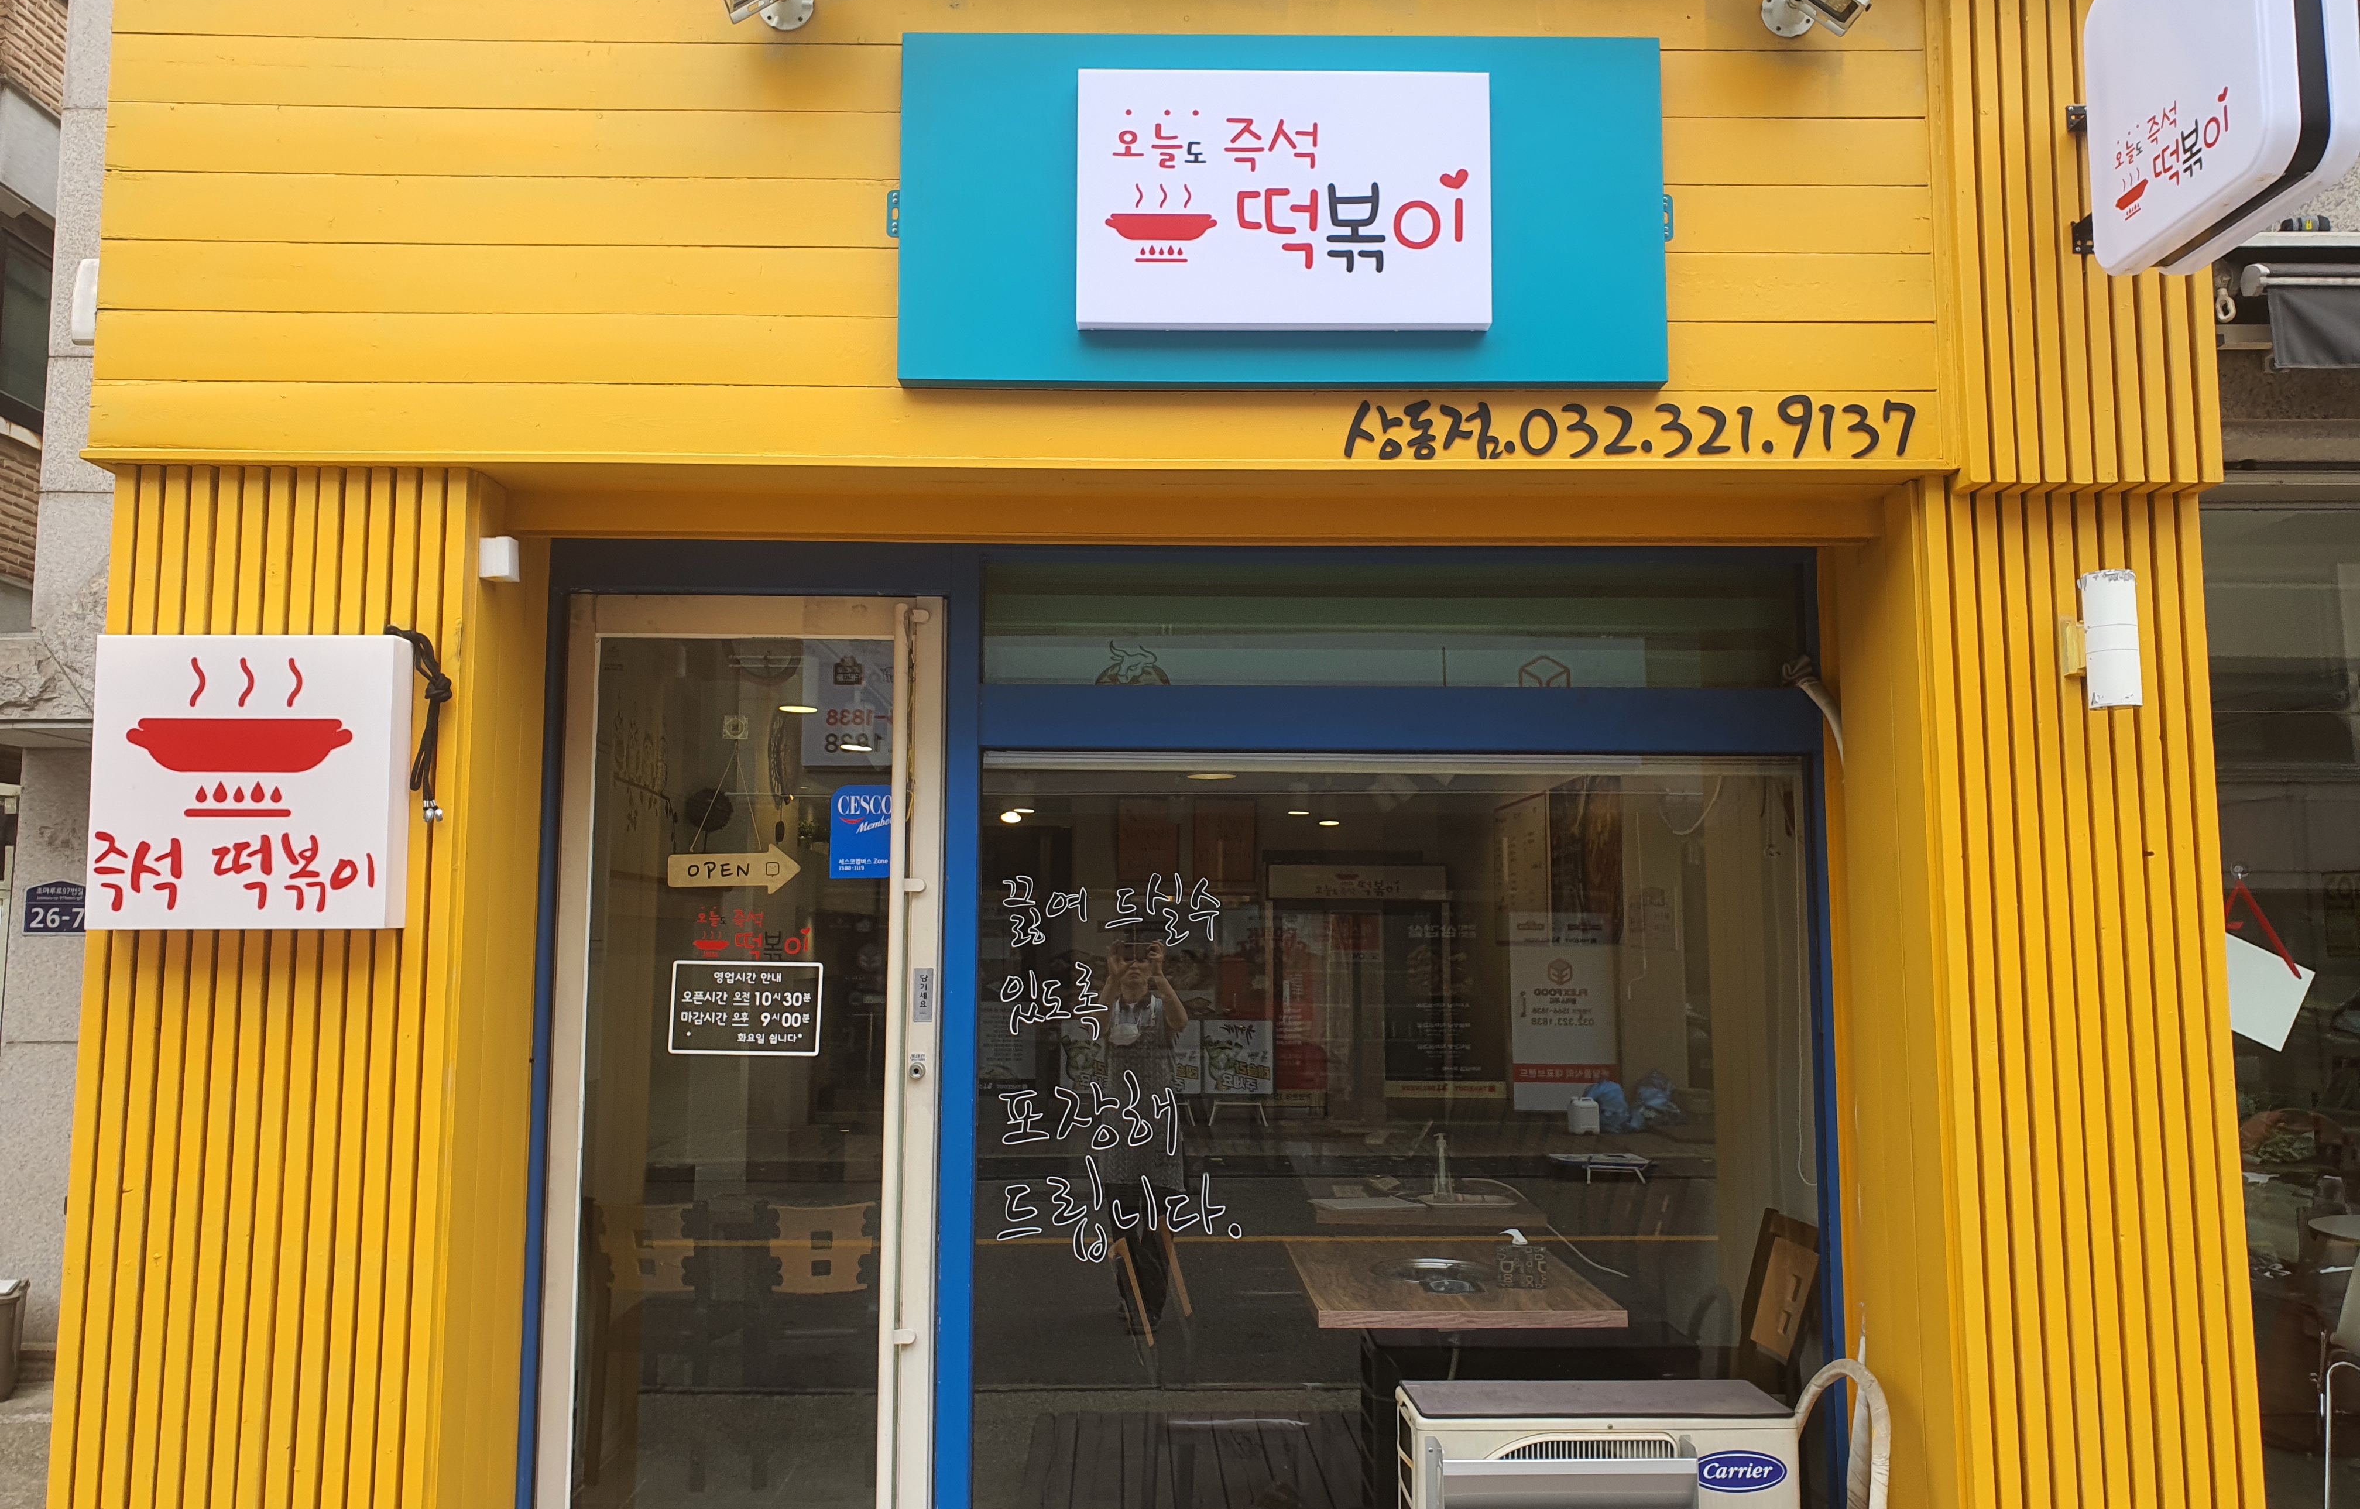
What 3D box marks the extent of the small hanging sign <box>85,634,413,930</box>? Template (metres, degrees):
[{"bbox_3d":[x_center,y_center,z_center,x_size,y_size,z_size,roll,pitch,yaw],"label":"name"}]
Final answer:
[{"bbox_3d":[-1.620,0.051,3.098,0.509,0.509,0.084,0,-6,-1],"label":"small hanging sign"}]

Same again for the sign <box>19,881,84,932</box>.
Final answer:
[{"bbox_3d":[-3.329,0.458,5.280,0.223,0.162,0.015,0,-6,-1],"label":"sign"}]

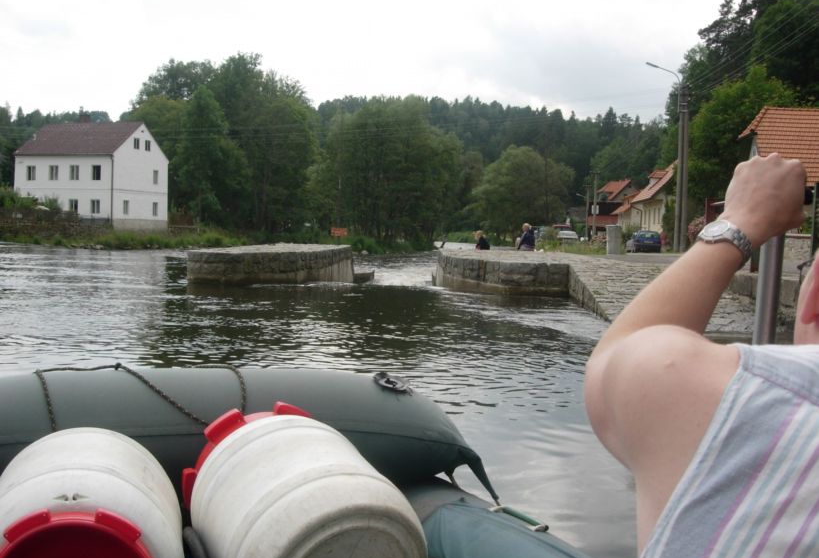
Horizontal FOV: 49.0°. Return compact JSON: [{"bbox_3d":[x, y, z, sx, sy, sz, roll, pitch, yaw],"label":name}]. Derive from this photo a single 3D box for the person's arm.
[{"bbox_3d":[0.335,0.040,0.990,0.300,0.410,0.360,1,3,0],"label":"person's arm"}]

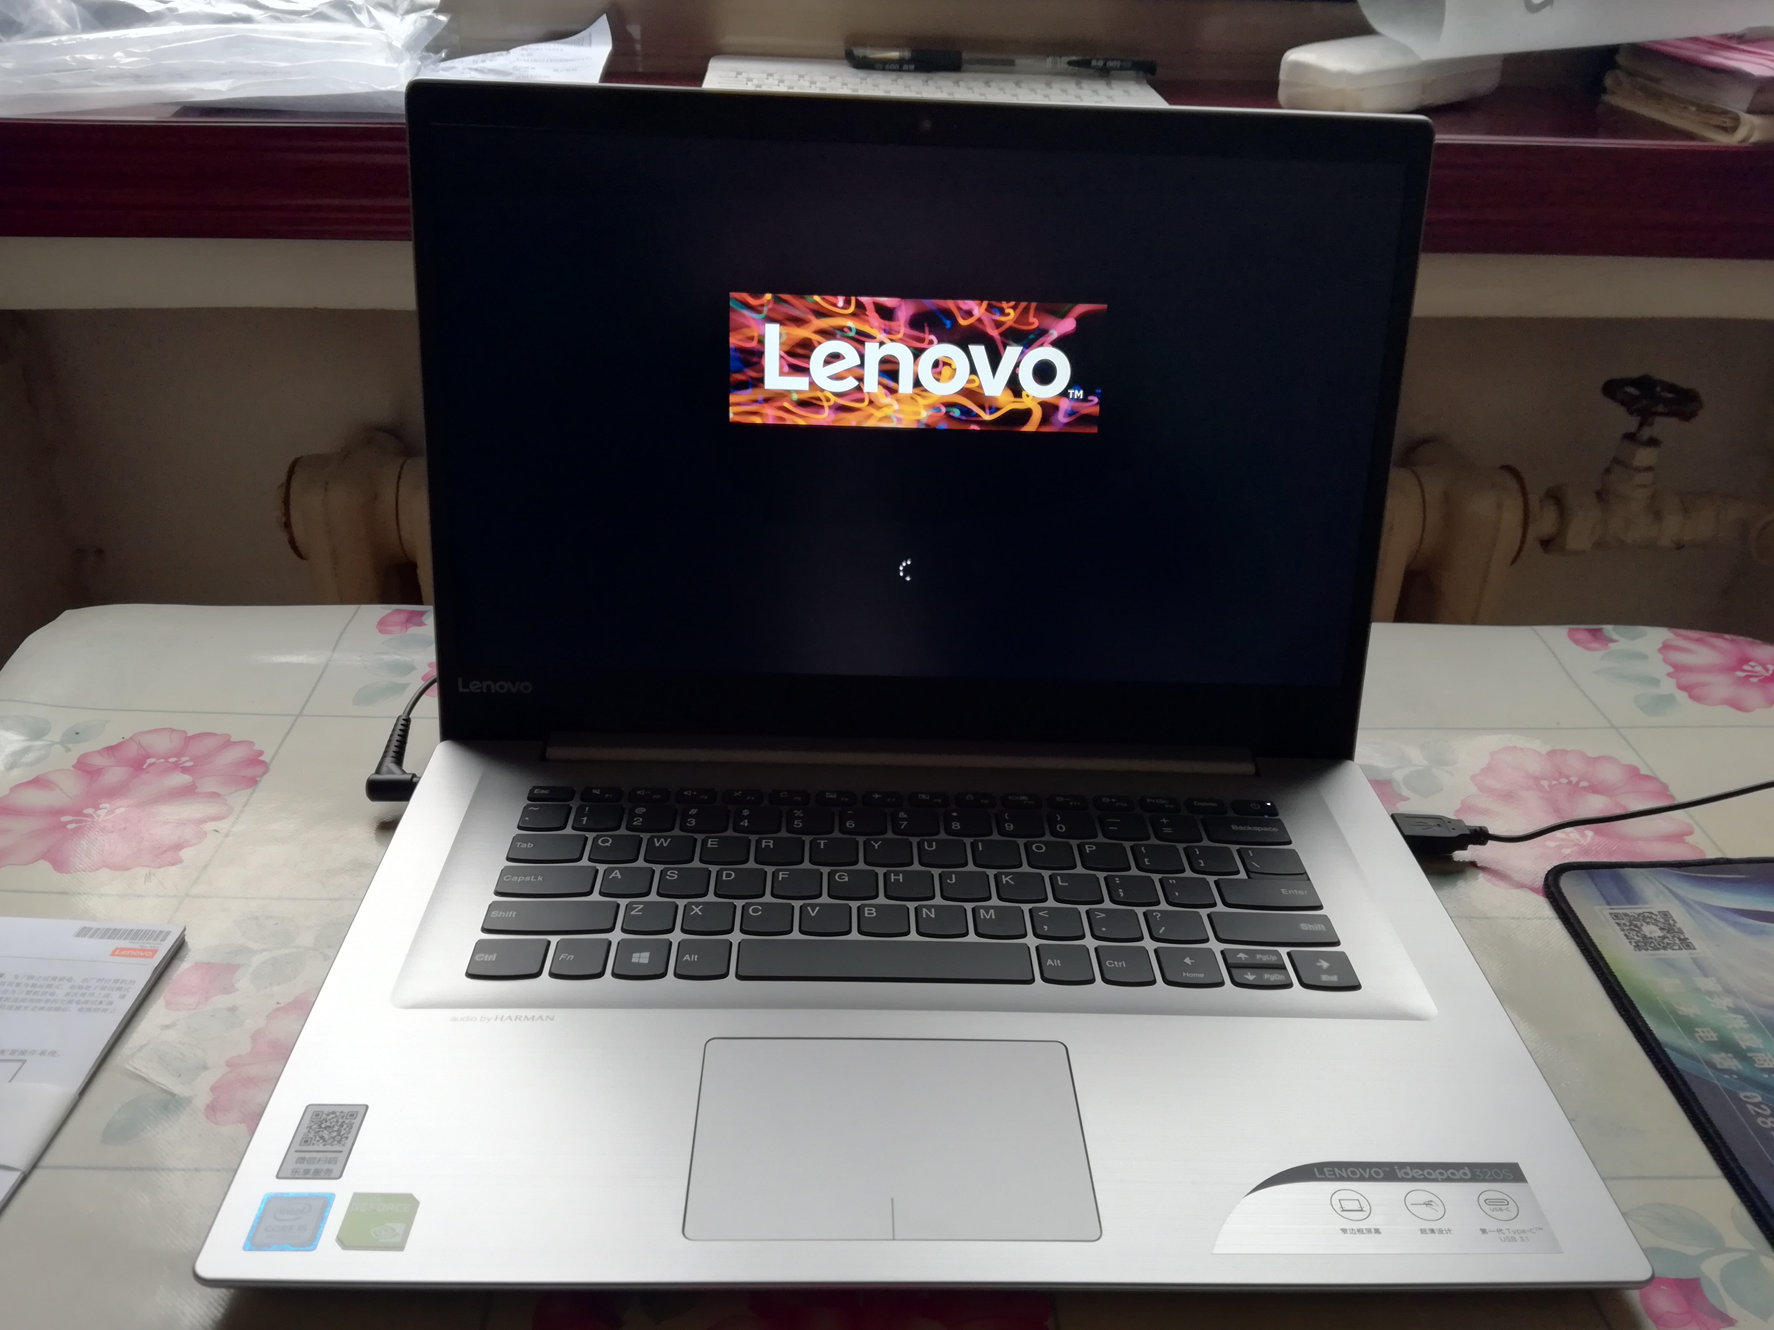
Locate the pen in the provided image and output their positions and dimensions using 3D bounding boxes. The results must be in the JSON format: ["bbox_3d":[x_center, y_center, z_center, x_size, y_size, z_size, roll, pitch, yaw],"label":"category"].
[{"bbox_3d":[0.056,-0.286,0.658,0.150,0.012,0.013,-2,29,-7],"label":"pen"}]

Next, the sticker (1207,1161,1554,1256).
[{"bbox_3d":[0.126,0.141,0.360,0.090,0.001,0.029,1,30,-2],"label":"sticker"}]

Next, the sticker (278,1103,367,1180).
[{"bbox_3d":[-0.148,0.125,0.365,0.017,0.001,0.025,1,30,-2],"label":"sticker"}]

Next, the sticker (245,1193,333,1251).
[{"bbox_3d":[-0.148,0.138,0.343,0.018,0.001,0.017,1,30,-2],"label":"sticker"}]

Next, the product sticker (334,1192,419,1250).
[{"bbox_3d":[-0.126,0.138,0.344,0.018,0.001,0.017,1,30,-2],"label":"product sticker"}]

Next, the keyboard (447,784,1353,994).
[{"bbox_3d":[0.008,0.073,0.468,0.276,0.006,0.100,1,30,-2],"label":"keyboard"}]

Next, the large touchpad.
[{"bbox_3d":[0.001,0.127,0.375,0.105,0.002,0.068,1,30,-2],"label":"large touchpad"}]

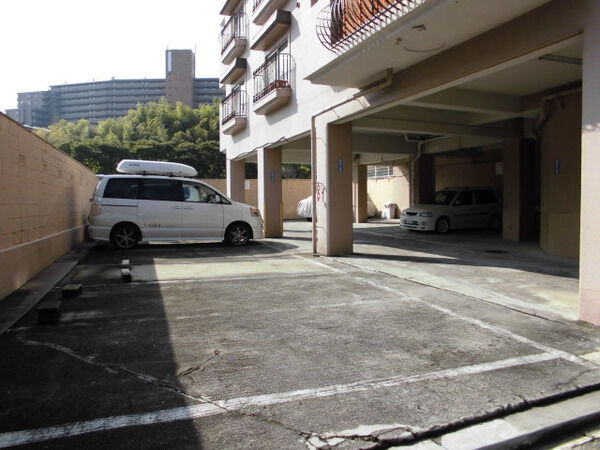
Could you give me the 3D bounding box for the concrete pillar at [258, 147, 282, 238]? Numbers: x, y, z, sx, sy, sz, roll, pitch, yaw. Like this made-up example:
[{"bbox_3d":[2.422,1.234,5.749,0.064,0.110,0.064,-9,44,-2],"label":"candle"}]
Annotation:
[{"bbox_3d":[-0.942,-1.017,14.582,0.610,2.808,0.620,-1,3,-22],"label":"concrete pillar"}]

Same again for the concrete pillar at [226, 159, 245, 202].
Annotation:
[{"bbox_3d":[-2.657,-1.252,18.803,0.600,2.761,0.620,-1,3,-22],"label":"concrete pillar"}]

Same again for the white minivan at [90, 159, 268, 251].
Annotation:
[{"bbox_3d":[-3.228,-0.559,12.346,4.620,2.200,1.720,-1,3,-20],"label":"white minivan"}]

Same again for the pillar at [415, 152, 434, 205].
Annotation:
[{"bbox_3d":[4.532,-1.188,16.752,0.660,2.702,0.550,-1,3,-22],"label":"pillar"}]

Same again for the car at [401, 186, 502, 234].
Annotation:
[{"bbox_3d":[5.302,-0.536,15.849,3.800,1.500,1.660,-2,3,-27],"label":"car"}]

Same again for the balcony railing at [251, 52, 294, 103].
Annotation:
[{"bbox_3d":[-0.829,-4.094,12.782,0.403,0.889,2.180,-1,3,-22],"label":"balcony railing"}]

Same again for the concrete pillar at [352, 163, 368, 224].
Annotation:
[{"bbox_3d":[2.840,-1.423,20.956,0.490,2.654,0.500,-1,3,-22],"label":"concrete pillar"}]

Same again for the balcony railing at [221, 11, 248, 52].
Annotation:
[{"bbox_3d":[-2.432,-6.959,16.565,0.427,0.830,2.097,-1,3,-22],"label":"balcony railing"}]

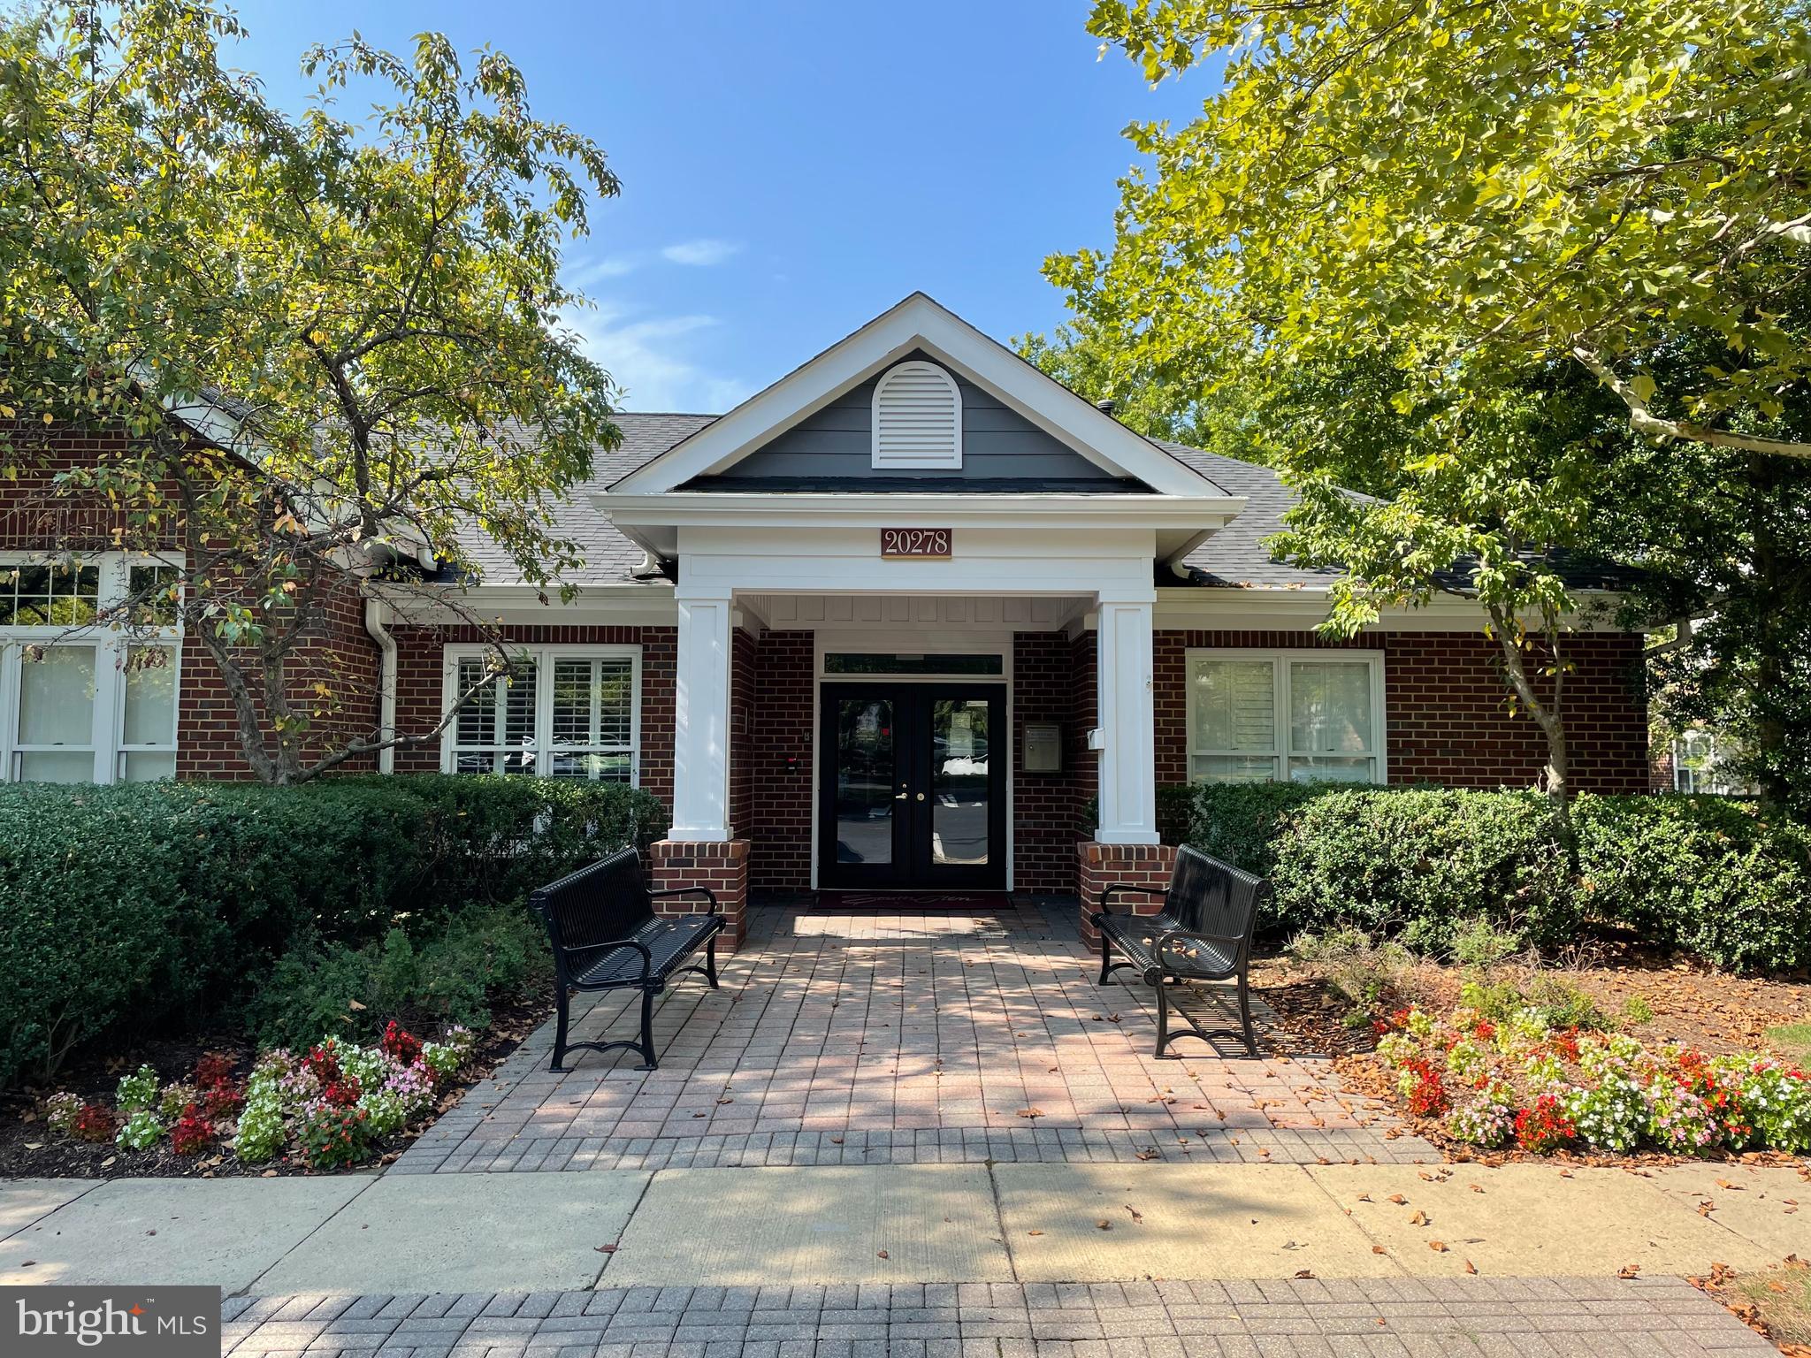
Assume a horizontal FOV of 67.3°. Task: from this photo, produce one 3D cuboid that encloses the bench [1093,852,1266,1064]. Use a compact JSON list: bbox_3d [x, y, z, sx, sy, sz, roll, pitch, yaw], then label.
[{"bbox_3d":[1.548,1.509,7.895,0.674,0.910,1.902,0,-2,0],"label":"bench"}]

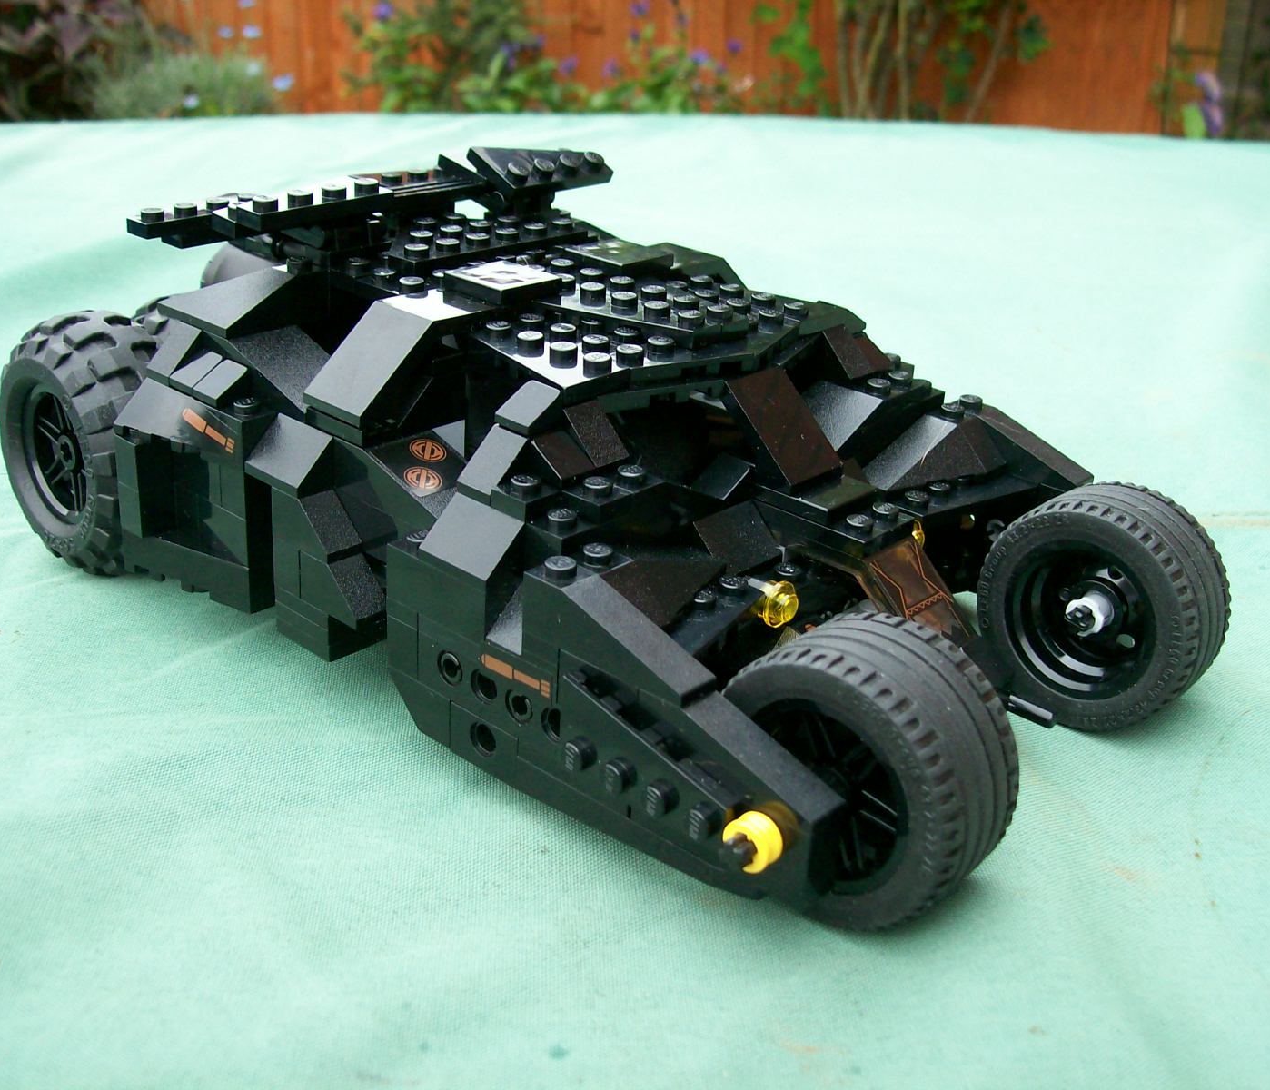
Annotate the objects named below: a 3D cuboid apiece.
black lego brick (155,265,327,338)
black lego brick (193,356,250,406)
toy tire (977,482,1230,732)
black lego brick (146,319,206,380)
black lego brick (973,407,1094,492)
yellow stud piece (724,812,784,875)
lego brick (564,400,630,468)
[{"bbox_3d":[-0.077,-0.051,0.303,0.024,0.010,0.024,23,30,36],"label":"black lego brick"},{"bbox_3d":[-0.077,-0.031,0.284,0.008,0.006,0.008,23,30,36],"label":"black lego brick"},{"bbox_3d":[0.087,0.011,0.282,0.043,0.043,0.022,23,30,36],"label":"toy tire"},{"bbox_3d":[-0.086,-0.038,0.295,0.008,0.010,0.016,23,30,36],"label":"black lego brick"},{"bbox_3d":[0.077,-0.020,0.302,0.032,0.011,0.008,23,30,36],"label":"black lego brick"},{"bbox_3d":[0.016,0.039,0.201,0.007,0.007,0.004,23,30,36],"label":"yellow stud piece"},{"bbox_3d":[-0.009,-0.019,0.250,0.016,0.010,0.008,23,30,36],"label":"lego brick"}]

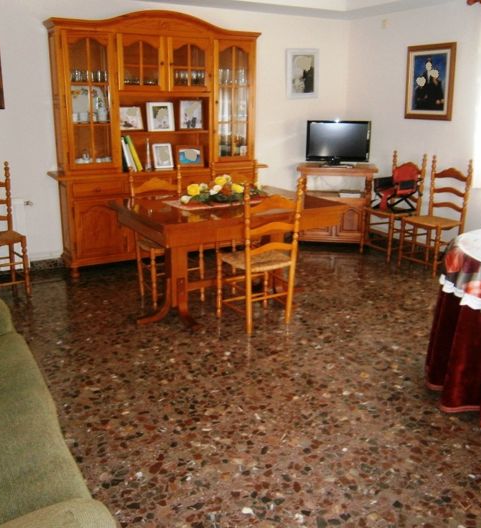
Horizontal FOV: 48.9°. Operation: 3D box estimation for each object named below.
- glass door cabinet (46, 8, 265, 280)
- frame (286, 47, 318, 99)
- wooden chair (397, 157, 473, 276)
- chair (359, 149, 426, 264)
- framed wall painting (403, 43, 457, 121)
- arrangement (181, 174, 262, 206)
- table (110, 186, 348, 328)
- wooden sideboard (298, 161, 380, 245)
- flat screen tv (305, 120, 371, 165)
[{"bbox_3d":[-0.714,-1.106,4.921,2.017,2.216,0.483,-9,19,-28],"label":"glass door cabinet"},{"bbox_3d":[0.677,-2.051,5.713,0.419,0.507,0.034,-9,19,-28],"label":"frame"},{"bbox_3d":[1.793,-0.440,4.849,0.424,1.024,0.443,-9,19,-28],"label":"wooden chair"},{"bbox_3d":[1.532,-0.578,5.298,0.424,1.024,0.443,-9,19,-28],"label":"chair"},{"bbox_3d":[1.767,-1.707,4.979,0.039,0.675,0.576,-9,19,-28],"label":"framed wall painting"},{"bbox_3d":[-0.088,-0.540,3.849,0.630,0.187,0.256,-9,19,-28],"label":"arrangement"},{"bbox_3d":[-0.096,-0.067,3.967,1.418,0.788,0.985,-9,19,-28],"label":"table"},{"bbox_3d":[1.036,-0.651,5.833,0.832,0.847,0.414,2,17,7],"label":"wooden sideboard"},{"bbox_3d":[1.038,-1.279,5.633,0.660,0.470,0.177,4,17,11],"label":"flat screen tv"}]

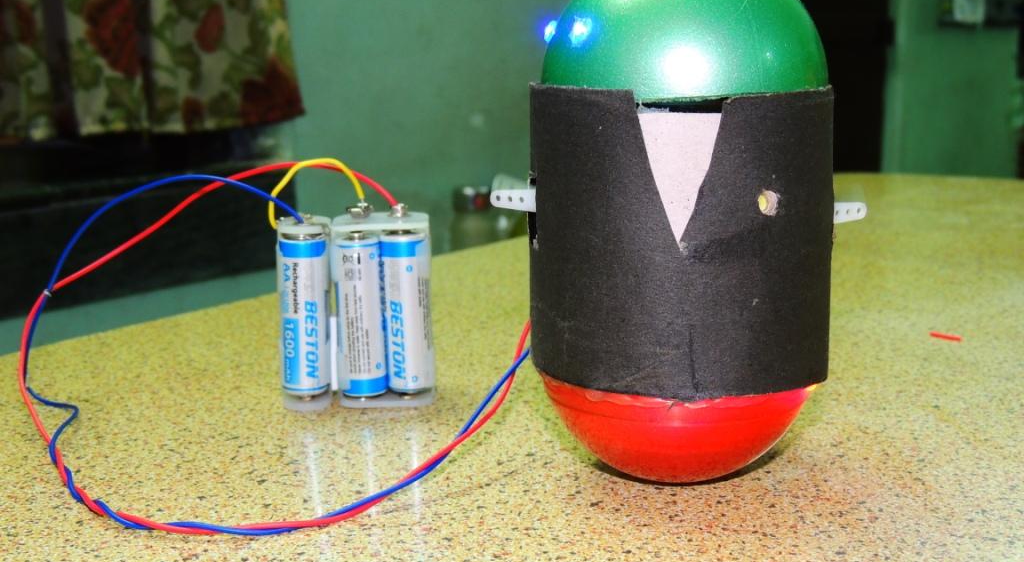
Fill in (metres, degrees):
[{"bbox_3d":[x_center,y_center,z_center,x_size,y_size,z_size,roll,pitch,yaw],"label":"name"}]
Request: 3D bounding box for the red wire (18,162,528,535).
[{"bbox_3d":[-0.062,0.010,0.353,0.142,0.079,0.118,-1,10,0],"label":"red wire"}]

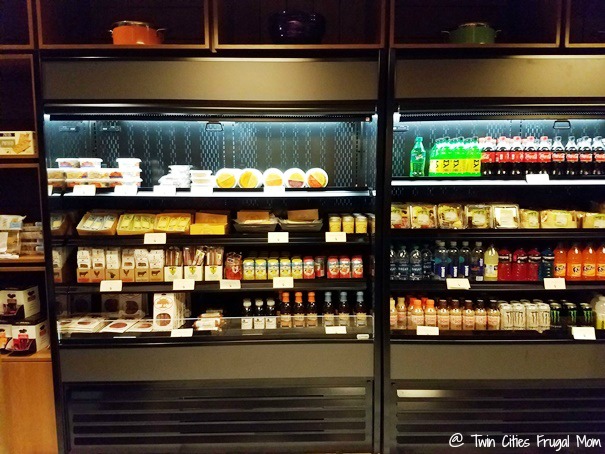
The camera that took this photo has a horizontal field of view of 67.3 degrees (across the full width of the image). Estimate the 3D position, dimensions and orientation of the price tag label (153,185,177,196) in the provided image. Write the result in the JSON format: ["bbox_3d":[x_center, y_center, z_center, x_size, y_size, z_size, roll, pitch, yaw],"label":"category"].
[{"bbox_3d":[-0.774,-0.206,2.552,0.122,0.060,0.005,0,5,0],"label":"price tag label"}]

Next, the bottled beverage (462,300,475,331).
[{"bbox_3d":[0.991,0.521,2.702,0.065,0.165,0.065,0,5,0],"label":"bottled beverage"}]

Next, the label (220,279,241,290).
[{"bbox_3d":[-0.405,0.326,2.570,0.115,0.056,0.005,0,-7,0],"label":"label"}]

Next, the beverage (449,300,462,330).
[{"bbox_3d":[0.848,0.491,2.510,0.067,0.168,0.067,0,6,0],"label":"beverage"}]

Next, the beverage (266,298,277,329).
[{"bbox_3d":[-0.185,0.518,2.712,0.060,0.168,0.060,0,5,0],"label":"beverage"}]

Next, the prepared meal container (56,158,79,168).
[{"bbox_3d":[-1.285,-0.347,2.490,0.120,0.054,0.118,0,6,0],"label":"prepared meal container"}]

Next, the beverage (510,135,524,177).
[{"bbox_3d":[1.260,-0.412,2.664,0.073,0.232,0.073,0,5,-1],"label":"beverage"}]

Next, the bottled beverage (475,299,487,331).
[{"bbox_3d":[1.105,0.544,2.807,0.064,0.172,0.064,0,5,-1],"label":"bottled beverage"}]

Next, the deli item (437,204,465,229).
[{"bbox_3d":[0.872,-0.060,2.660,0.160,0.145,0.075,0,6,0],"label":"deli item"}]

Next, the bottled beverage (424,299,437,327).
[{"bbox_3d":[0.773,0.528,2.729,0.064,0.172,0.064,0,5,-1],"label":"bottled beverage"}]

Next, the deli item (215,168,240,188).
[{"bbox_3d":[-0.439,-0.282,2.645,0.135,0.120,0.060,0,5,0],"label":"deli item"}]

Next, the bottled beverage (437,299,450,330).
[{"bbox_3d":[0.841,0.521,2.702,0.065,0.165,0.065,0,5,0],"label":"bottled beverage"}]

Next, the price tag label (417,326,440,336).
[{"bbox_3d":[0.723,0.599,2.607,0.120,0.056,0.004,0,5,-1],"label":"price tag label"}]

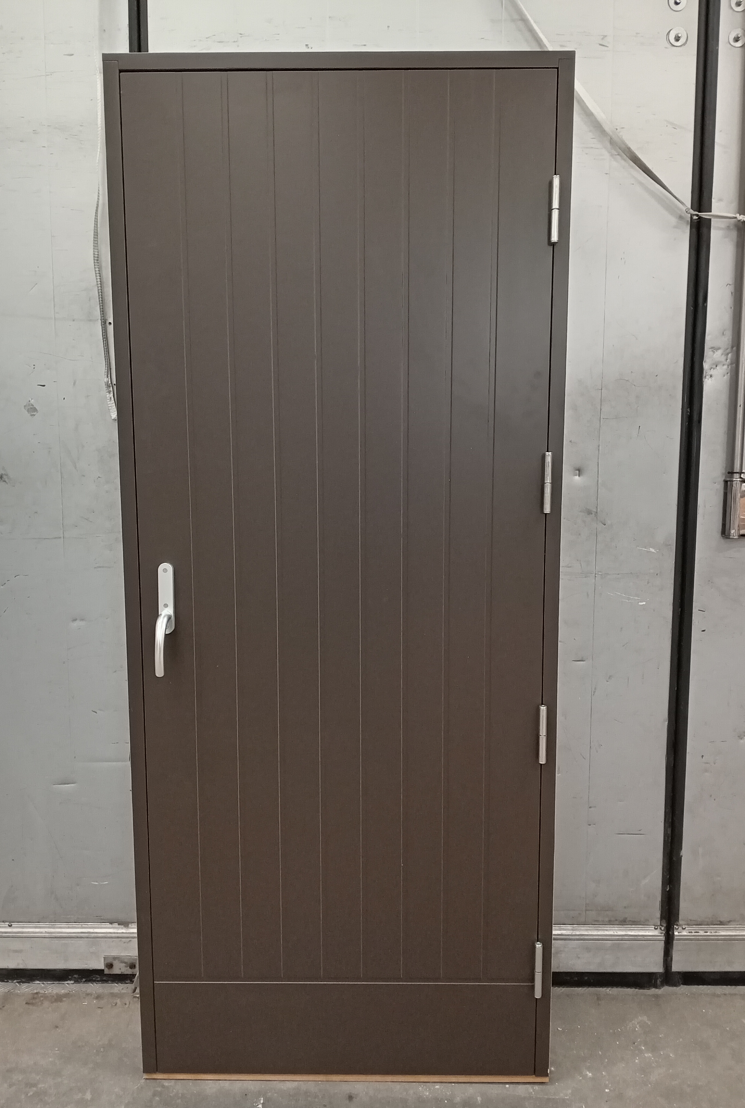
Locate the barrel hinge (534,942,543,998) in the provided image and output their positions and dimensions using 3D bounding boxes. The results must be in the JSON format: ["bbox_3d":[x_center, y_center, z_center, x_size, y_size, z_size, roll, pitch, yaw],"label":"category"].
[{"bbox_3d":[0.350,0.879,1.829,0.015,0.125,0.016,0,7,1],"label":"barrel hinge"}]

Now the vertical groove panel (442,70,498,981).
[{"bbox_3d":[0.191,0.004,1.737,0.085,1.830,0.020,0,7,1],"label":"vertical groove panel"}]

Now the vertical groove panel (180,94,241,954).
[{"bbox_3d":[-0.316,0.005,1.742,0.085,1.830,0.020,0,7,1],"label":"vertical groove panel"}]

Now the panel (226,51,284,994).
[{"bbox_3d":[-0.231,0.004,1.741,0.085,1.830,0.020,0,7,1],"label":"panel"}]

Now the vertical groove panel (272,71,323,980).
[{"bbox_3d":[-0.147,0.004,1.740,0.085,1.830,0.020,0,7,1],"label":"vertical groove panel"}]

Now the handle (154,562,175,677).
[{"bbox_3d":[-0.415,0.131,1.715,0.031,0.220,0.068,0,7,1],"label":"handle"}]

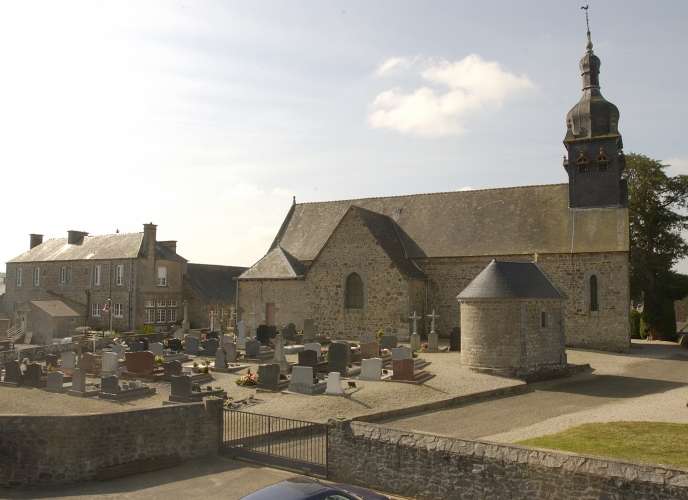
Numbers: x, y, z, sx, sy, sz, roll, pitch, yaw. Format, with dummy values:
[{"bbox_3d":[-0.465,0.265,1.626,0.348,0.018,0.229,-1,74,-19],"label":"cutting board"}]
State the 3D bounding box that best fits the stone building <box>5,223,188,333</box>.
[{"bbox_3d":[-26.359,3.008,55.305,19.600,10.400,6.400,-2,-5,26],"label":"stone building"}]

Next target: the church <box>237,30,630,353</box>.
[{"bbox_3d":[6.816,-4.361,41.280,26.620,22.310,14.470,-2,-4,26],"label":"church"}]

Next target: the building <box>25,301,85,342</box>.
[{"bbox_3d":[-27.315,6.782,50.196,3.800,3.850,3.500,-2,-5,26],"label":"building"}]

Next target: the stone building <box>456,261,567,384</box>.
[{"bbox_3d":[8.043,3.203,26.493,4.930,5.440,3.580,3,-5,-33],"label":"stone building"}]

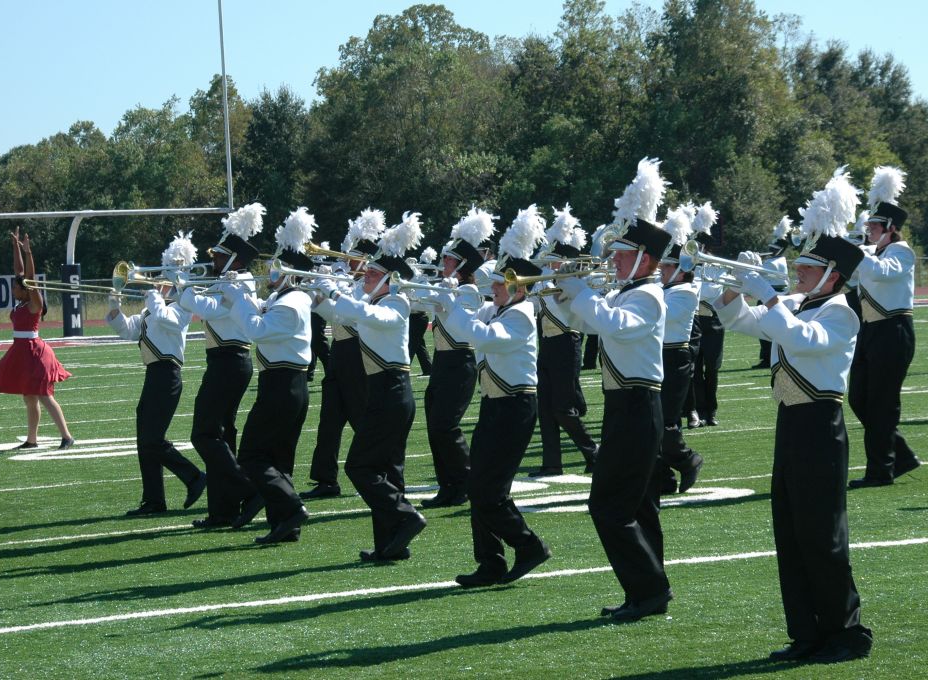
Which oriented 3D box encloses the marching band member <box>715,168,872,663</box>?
[{"bbox_3d":[1.351,0.303,12.930,0.600,1.980,0.520,-4,2,-25],"label":"marching band member"}]

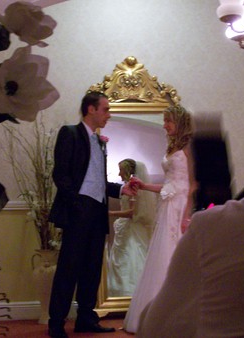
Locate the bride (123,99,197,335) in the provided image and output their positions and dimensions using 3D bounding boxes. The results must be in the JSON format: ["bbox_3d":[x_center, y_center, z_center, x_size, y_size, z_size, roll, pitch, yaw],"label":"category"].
[{"bbox_3d":[0.396,0.366,5.500,0.780,1.700,0.680,0,-3,-20],"label":"bride"}]

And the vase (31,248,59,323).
[{"bbox_3d":[-0.630,0.976,6.050,0.240,0.630,0.210,-1,-3,-8],"label":"vase"}]

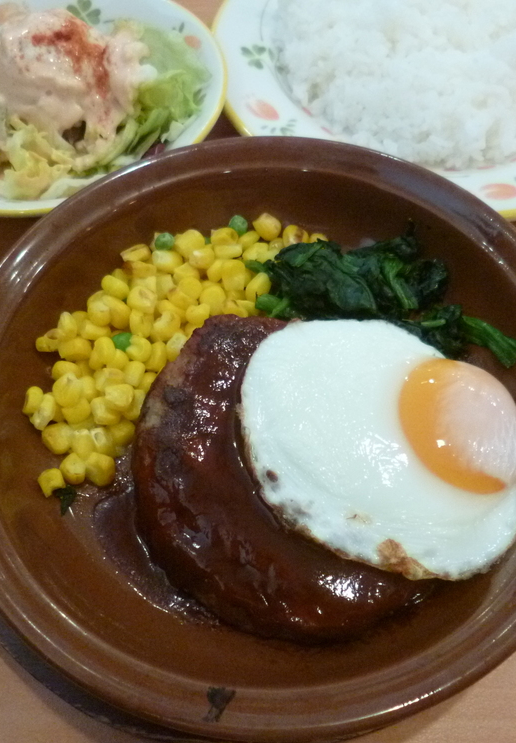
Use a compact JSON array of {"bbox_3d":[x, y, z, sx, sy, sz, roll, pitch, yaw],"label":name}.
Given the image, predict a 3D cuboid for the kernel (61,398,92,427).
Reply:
[{"bbox_3d":[-0.063,0.014,0.240,0.009,0.007,0.008,0,64,-1],"label":"kernel"}]

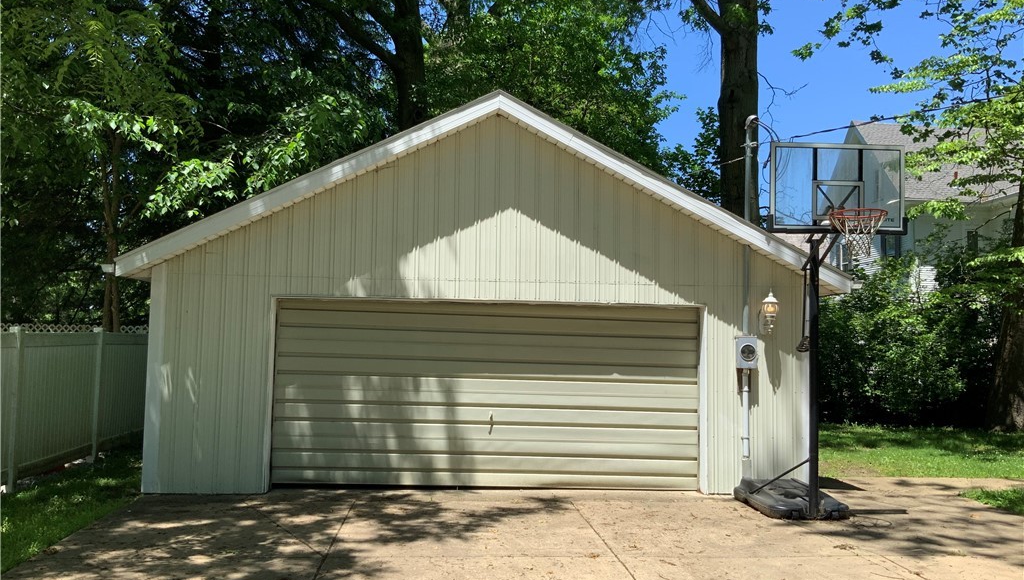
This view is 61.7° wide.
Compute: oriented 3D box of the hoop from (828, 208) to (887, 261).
[{"bbox_3d":[3.155,-0.487,7.810,0.490,0.440,0.500,2,-3,-2],"label":"hoop"}]

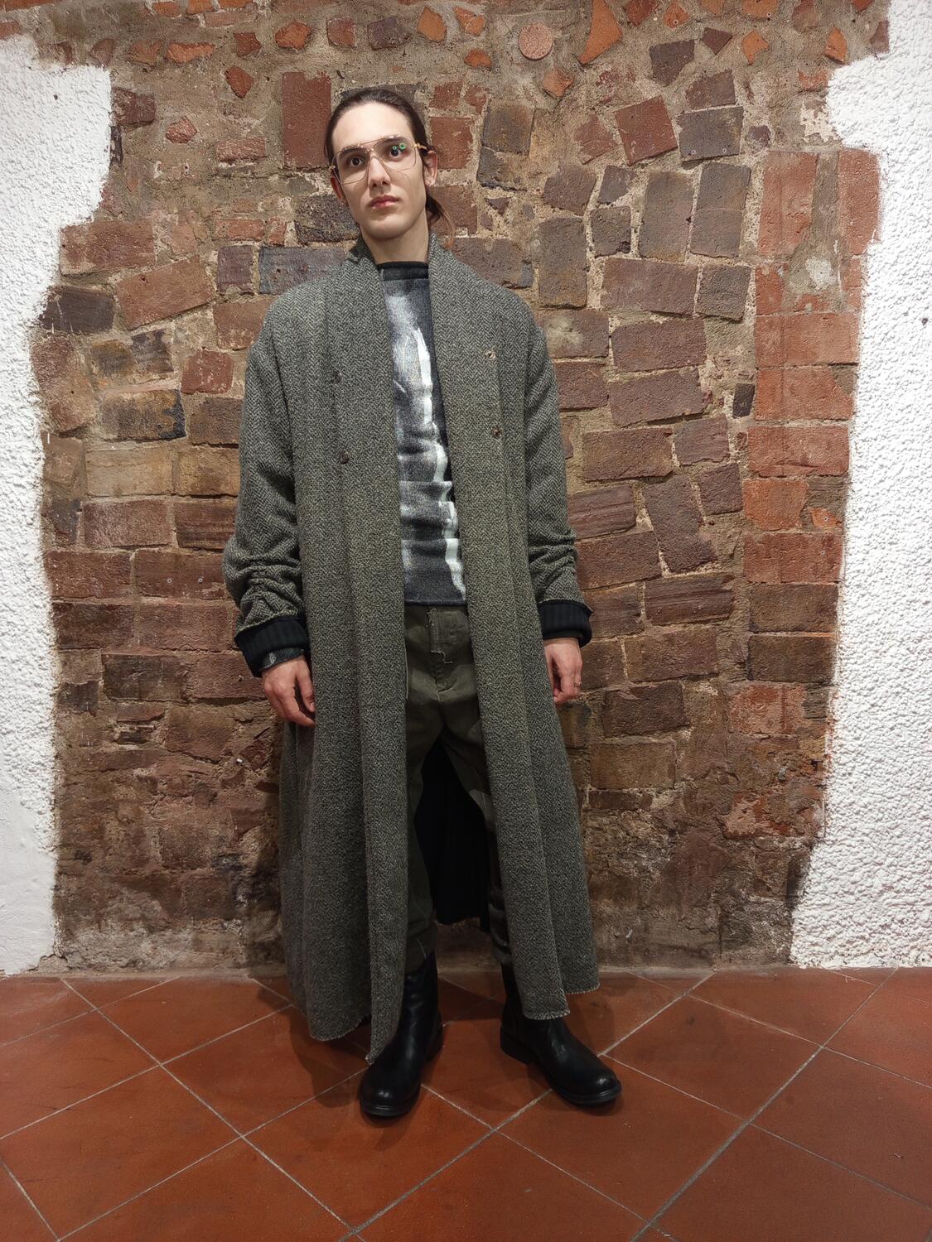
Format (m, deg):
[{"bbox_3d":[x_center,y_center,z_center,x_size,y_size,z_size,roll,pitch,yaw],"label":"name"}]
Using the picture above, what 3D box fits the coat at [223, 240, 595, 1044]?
[{"bbox_3d":[-0.099,0.038,1.619,0.670,1.479,0.350,-2,4,-8],"label":"coat"}]

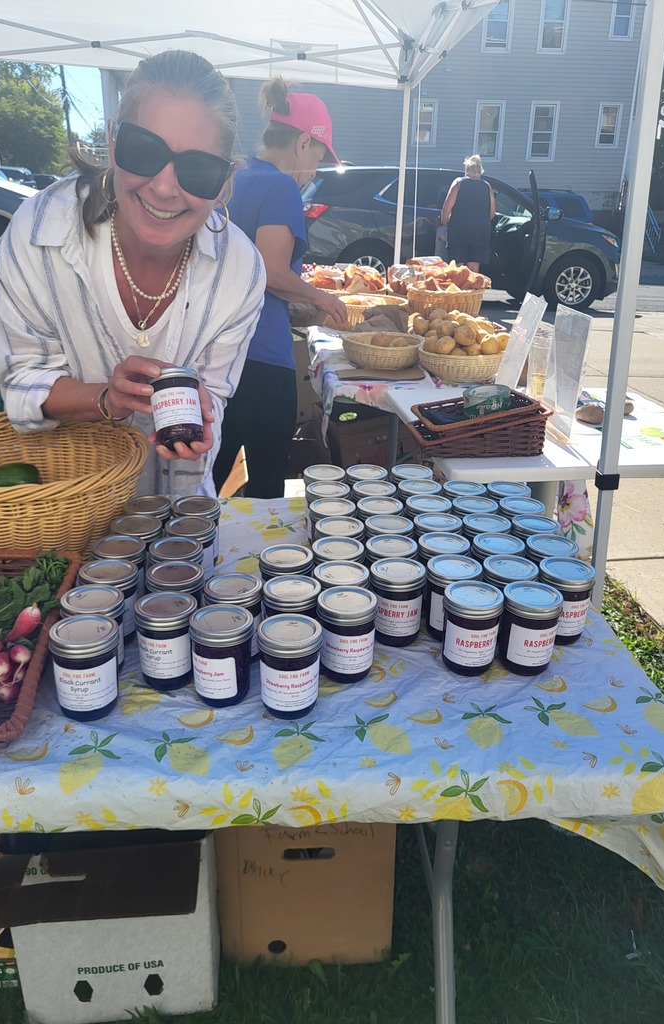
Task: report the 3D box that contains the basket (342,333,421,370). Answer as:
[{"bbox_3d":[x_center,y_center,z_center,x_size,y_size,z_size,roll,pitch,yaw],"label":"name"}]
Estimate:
[{"bbox_3d":[0.173,-0.548,2.629,0.275,0.086,0.275,3,23,3],"label":"basket"}]

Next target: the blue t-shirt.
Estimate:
[{"bbox_3d":[-0.276,-0.821,2.540,0.320,0.670,0.450,-9,24,-24],"label":"blue t-shirt"}]

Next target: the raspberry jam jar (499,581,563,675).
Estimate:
[{"bbox_3d":[0.250,0.149,0.976,0.073,0.098,0.073,2,23,-1],"label":"raspberry jam jar"}]

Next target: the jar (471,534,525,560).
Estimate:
[{"bbox_3d":[0.236,0.090,1.105,0.073,0.099,0.073,6,23,12],"label":"jar"}]

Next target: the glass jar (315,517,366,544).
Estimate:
[{"bbox_3d":[0.011,0.067,1.147,0.073,0.099,0.073,1,23,-1],"label":"glass jar"}]

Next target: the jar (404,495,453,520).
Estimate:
[{"bbox_3d":[0.154,0.032,1.243,0.073,0.099,0.073,4,22,7],"label":"jar"}]

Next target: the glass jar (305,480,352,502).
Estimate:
[{"bbox_3d":[-0.007,0.007,1.288,0.073,0.098,0.073,2,23,-1],"label":"glass jar"}]

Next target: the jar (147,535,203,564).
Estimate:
[{"bbox_3d":[-0.211,0.095,1.059,0.073,0.099,0.073,-3,23,-12],"label":"jar"}]

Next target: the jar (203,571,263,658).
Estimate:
[{"bbox_3d":[-0.123,0.138,0.971,0.073,0.098,0.073,2,23,-1],"label":"jar"}]

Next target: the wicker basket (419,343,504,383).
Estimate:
[{"bbox_3d":[0.423,-0.489,2.513,0.284,0.090,0.284,5,23,9],"label":"wicker basket"}]

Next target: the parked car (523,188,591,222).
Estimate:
[{"bbox_3d":[3.018,-5.875,16.191,4.600,1.690,1.850,6,23,10],"label":"parked car"}]

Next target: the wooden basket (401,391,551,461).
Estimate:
[{"bbox_3d":[0.332,-0.213,1.784,0.290,0.135,0.190,-2,23,-8],"label":"wooden basket"}]

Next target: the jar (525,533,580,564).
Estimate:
[{"bbox_3d":[0.309,0.093,1.103,0.071,0.099,0.071,7,24,12],"label":"jar"}]

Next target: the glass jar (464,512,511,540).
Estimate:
[{"bbox_3d":[0.233,0.062,1.174,0.073,0.099,0.073,6,23,11],"label":"glass jar"}]

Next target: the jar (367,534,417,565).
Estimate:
[{"bbox_3d":[0.082,0.092,1.087,0.073,0.099,0.073,4,23,5],"label":"jar"}]

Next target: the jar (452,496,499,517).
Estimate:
[{"bbox_3d":[0.228,0.033,1.246,0.073,0.098,0.073,2,23,-1],"label":"jar"}]

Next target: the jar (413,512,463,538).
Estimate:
[{"bbox_3d":[0.158,0.061,1.174,0.073,0.098,0.073,2,23,-1],"label":"jar"}]

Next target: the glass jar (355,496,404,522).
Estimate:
[{"bbox_3d":[0.074,0.035,1.219,0.071,0.099,0.071,2,23,-1],"label":"glass jar"}]

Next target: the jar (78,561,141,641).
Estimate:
[{"bbox_3d":[-0.283,0.123,0.993,0.073,0.099,0.073,-6,23,-16],"label":"jar"}]

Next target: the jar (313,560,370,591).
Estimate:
[{"bbox_3d":[0.012,0.124,1.009,0.073,0.099,0.073,1,22,0],"label":"jar"}]

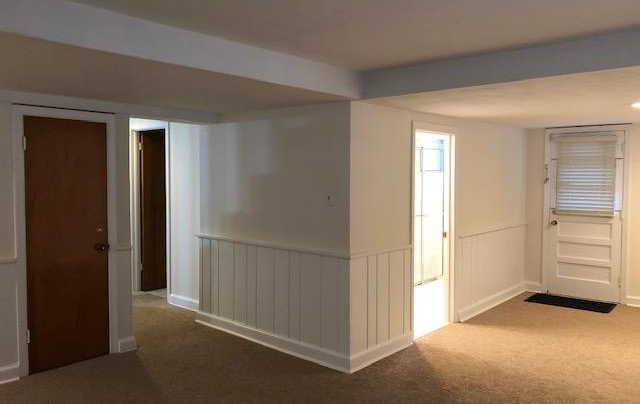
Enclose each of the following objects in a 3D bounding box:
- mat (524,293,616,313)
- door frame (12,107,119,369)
[{"bbox_3d":[3.006,1.205,6.236,0.910,0.015,0.510,3,4,38],"label":"mat"},{"bbox_3d":[-2.015,0.288,4.139,0.120,2.030,0.770,3,4,42],"label":"door frame"}]

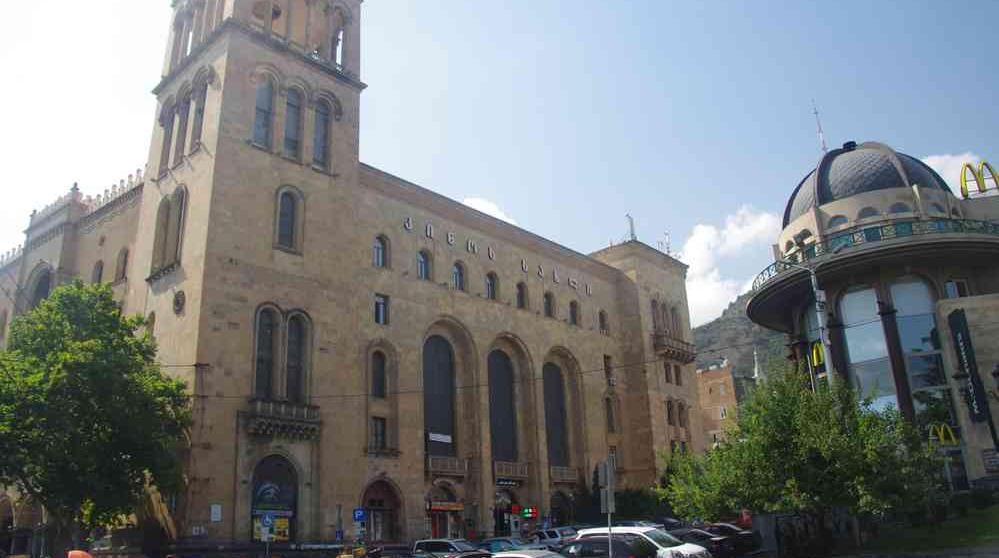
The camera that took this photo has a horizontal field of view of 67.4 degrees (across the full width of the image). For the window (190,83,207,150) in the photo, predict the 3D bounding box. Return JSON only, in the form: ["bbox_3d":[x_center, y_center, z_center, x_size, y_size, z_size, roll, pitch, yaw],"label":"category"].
[{"bbox_3d":[-18.889,-10.443,47.443,1.300,5.100,0.350,-19,-26,39],"label":"window"}]

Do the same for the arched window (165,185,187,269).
[{"bbox_3d":[-18.782,-3.159,43.869,1.600,4.750,0.300,-19,-26,39],"label":"arched window"}]

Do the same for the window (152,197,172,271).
[{"bbox_3d":[-20.262,-2.734,45.149,1.550,4.600,0.300,-19,-26,39],"label":"window"}]

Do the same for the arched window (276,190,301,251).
[{"bbox_3d":[-13.356,-3.727,46.991,0.350,4.100,1.450,-19,-26,39],"label":"arched window"}]

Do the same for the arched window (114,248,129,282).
[{"bbox_3d":[-25.107,-0.897,49.763,1.250,2.250,0.300,-16,-24,33],"label":"arched window"}]

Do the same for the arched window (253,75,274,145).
[{"bbox_3d":[-14.263,-10.178,45.495,0.300,4.600,1.300,-19,-25,39],"label":"arched window"}]

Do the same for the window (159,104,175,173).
[{"bbox_3d":[-22.090,-9.320,49.699,1.300,4.600,0.300,-19,-25,39],"label":"window"}]

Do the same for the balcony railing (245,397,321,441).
[{"bbox_3d":[-11.604,7.599,40.348,0.700,1.800,4.120,-19,-26,39],"label":"balcony railing"}]

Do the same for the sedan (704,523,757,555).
[{"bbox_3d":[9.991,12.814,36.837,4.600,1.450,1.800,-19,-26,39],"label":"sedan"}]

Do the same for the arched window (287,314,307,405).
[{"bbox_3d":[-12.218,4.759,44.854,0.350,5.400,1.400,-19,-26,39],"label":"arched window"}]

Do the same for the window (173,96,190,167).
[{"bbox_3d":[-19.665,-9.339,46.681,1.250,4.600,0.300,-19,-26,39],"label":"window"}]

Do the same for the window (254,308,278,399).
[{"bbox_3d":[-13.563,4.313,43.443,0.350,5.400,1.400,-19,-26,39],"label":"window"}]

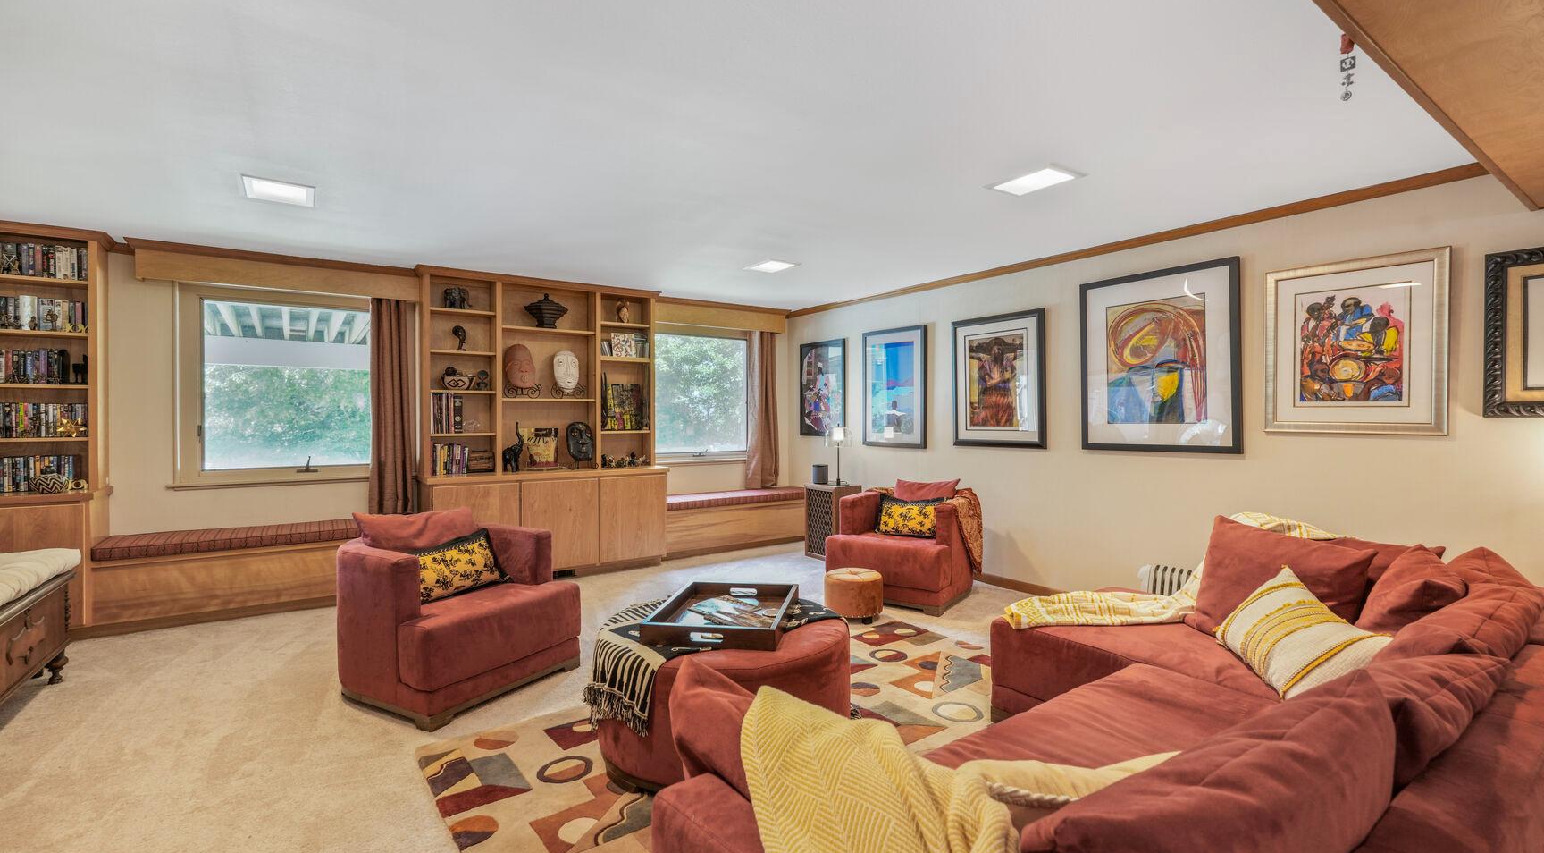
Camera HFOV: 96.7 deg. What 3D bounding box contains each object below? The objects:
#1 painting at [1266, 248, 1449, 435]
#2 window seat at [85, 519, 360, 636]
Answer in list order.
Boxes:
[{"bbox_3d":[2.791,-0.380,3.318,0.042,0.840,0.708,0,1,-35],"label":"painting"},{"bbox_3d":[-3.357,0.959,4.562,1.624,0.539,0.471,-1,0,-35],"label":"window seat"}]

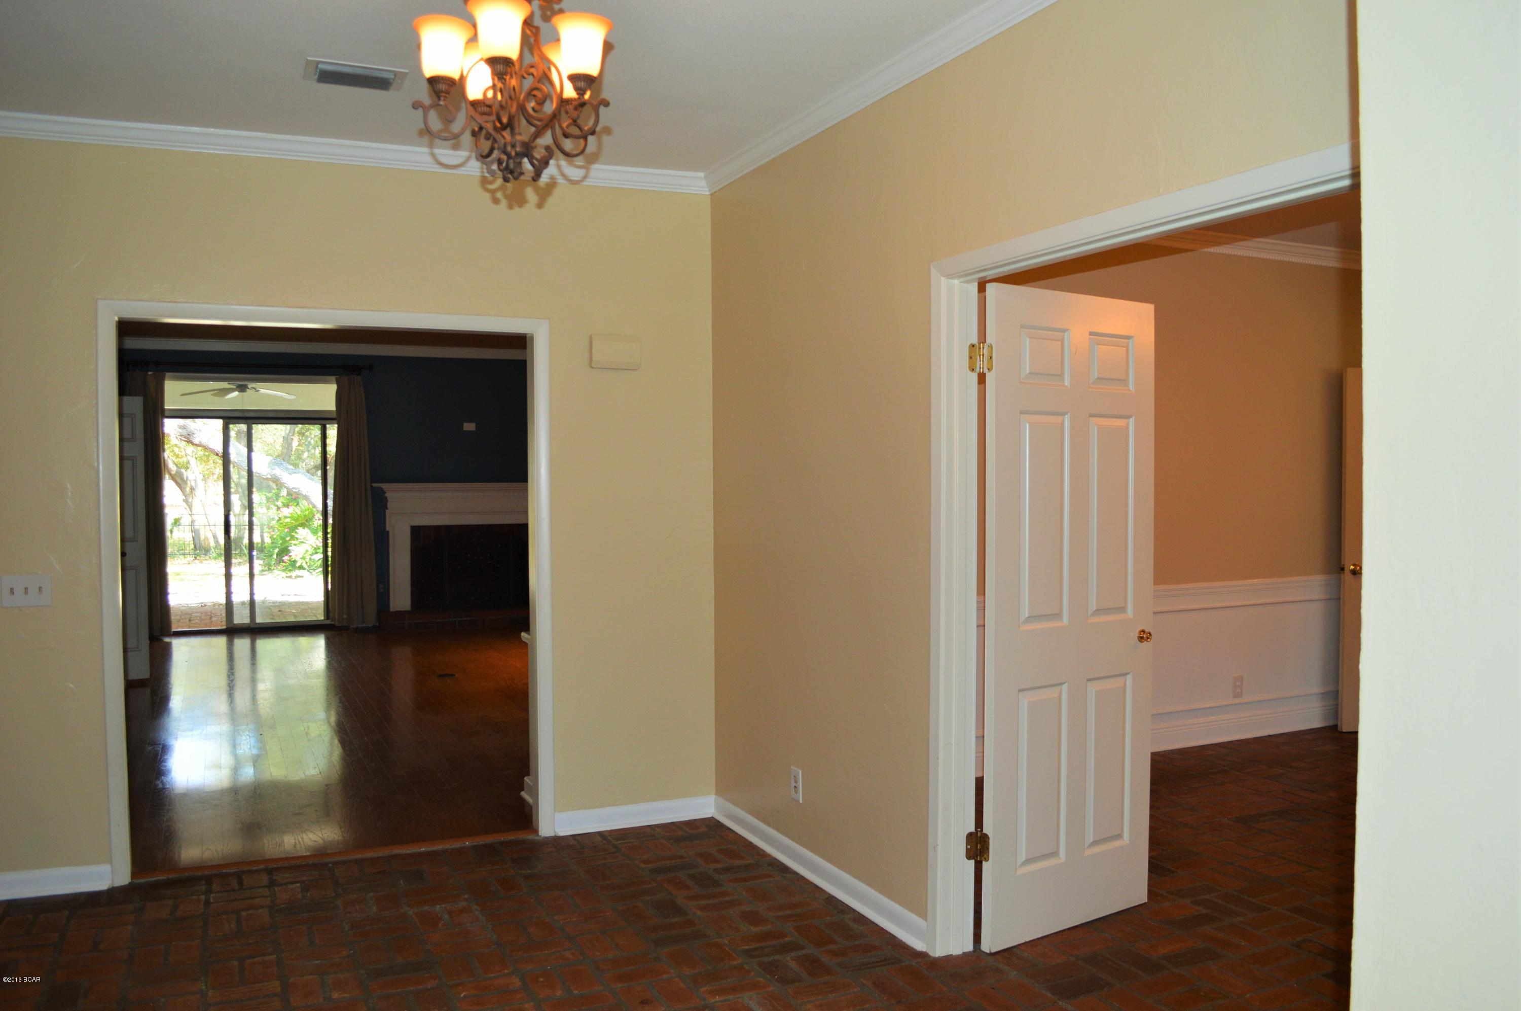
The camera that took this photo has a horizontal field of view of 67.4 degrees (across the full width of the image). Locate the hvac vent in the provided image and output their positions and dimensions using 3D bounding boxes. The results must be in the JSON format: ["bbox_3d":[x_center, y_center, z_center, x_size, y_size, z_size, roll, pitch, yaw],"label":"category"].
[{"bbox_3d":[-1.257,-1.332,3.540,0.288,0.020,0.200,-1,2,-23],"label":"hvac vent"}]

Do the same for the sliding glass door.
[{"bbox_3d":[-4.723,0.184,10.640,1.625,1.992,0.100,-1,2,-20],"label":"sliding glass door"}]

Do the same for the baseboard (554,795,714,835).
[{"bbox_3d":[-0.525,1.310,4.846,0.693,0.097,0.024,-1,2,-20],"label":"baseboard"}]

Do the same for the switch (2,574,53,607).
[{"bbox_3d":[-2.607,0.305,4.053,0.155,0.115,0.014,-1,2,-20],"label":"switch"}]

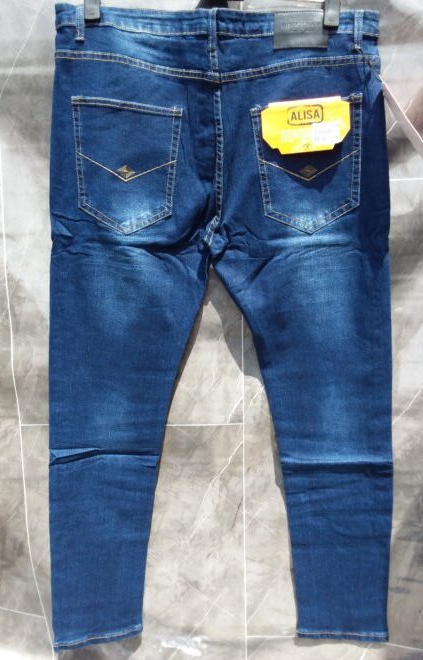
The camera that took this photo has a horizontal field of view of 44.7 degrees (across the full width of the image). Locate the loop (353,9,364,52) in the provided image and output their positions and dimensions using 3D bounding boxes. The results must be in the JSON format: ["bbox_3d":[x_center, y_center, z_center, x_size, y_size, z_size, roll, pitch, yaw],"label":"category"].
[{"bbox_3d":[0.205,-0.419,0.720,0.016,0.056,0.010,-1,12,0],"label":"loop"}]

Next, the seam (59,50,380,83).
[{"bbox_3d":[0.006,-0.376,0.735,0.460,0.042,0.025,-1,12,0],"label":"seam"}]

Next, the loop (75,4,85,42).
[{"bbox_3d":[-0.184,-0.427,0.718,0.013,0.048,0.010,-1,12,0],"label":"loop"}]

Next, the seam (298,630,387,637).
[{"bbox_3d":[0.239,0.549,0.932,0.163,0.013,0.010,-1,12,0],"label":"seam"}]

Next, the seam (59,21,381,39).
[{"bbox_3d":[0.008,-0.423,0.725,0.453,0.023,0.025,-1,12,0],"label":"seam"}]

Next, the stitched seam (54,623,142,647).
[{"bbox_3d":[-0.205,0.551,0.932,0.164,0.013,0.010,-13,12,3],"label":"stitched seam"}]

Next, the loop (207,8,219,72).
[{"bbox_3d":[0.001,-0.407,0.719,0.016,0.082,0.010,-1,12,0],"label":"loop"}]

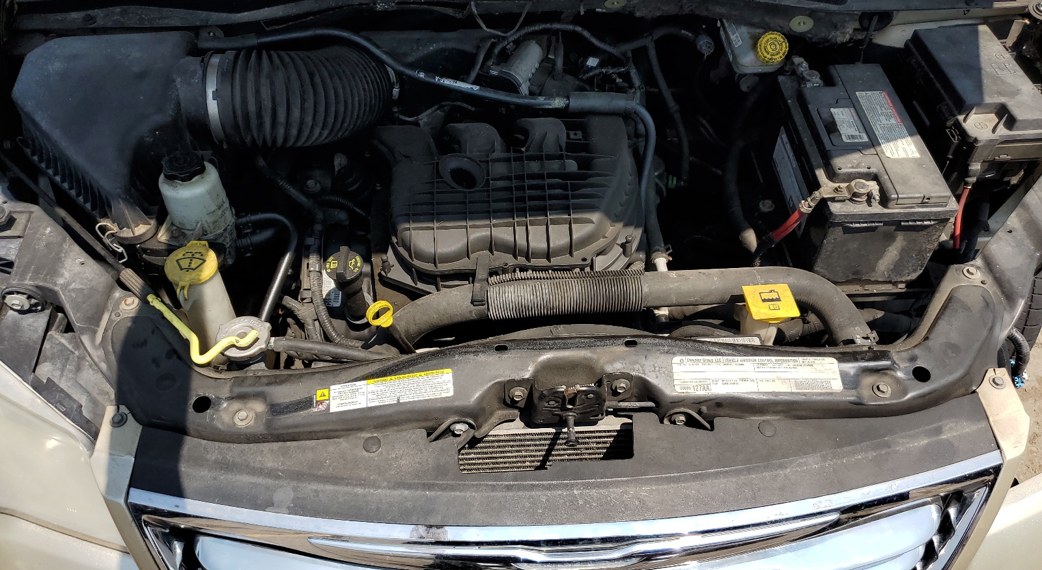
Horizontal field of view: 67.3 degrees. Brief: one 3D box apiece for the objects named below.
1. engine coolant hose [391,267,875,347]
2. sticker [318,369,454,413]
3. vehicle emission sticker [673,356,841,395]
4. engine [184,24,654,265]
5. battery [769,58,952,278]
[{"bbox_3d":[0.145,0.045,1.039,0.664,0.129,0.097,-2,50,1],"label":"engine coolant hose"},{"bbox_3d":[-0.163,0.128,0.937,0.163,0.002,0.034,-8,61,-3],"label":"sticker"},{"bbox_3d":[0.280,0.107,0.930,0.195,0.002,0.042,0,69,2],"label":"vehicle emission sticker"},{"bbox_3d":[-0.114,-0.149,1.229,0.630,0.340,0.380,-2,51,0],"label":"engine"},{"bbox_3d":[0.516,-0.174,1.240,0.175,0.190,0.315,-2,50,1],"label":"battery"}]

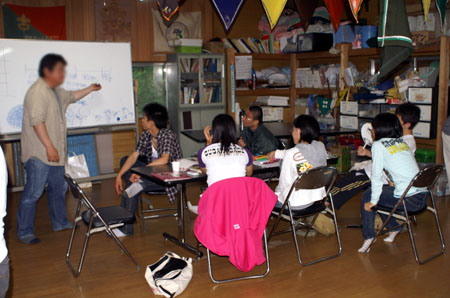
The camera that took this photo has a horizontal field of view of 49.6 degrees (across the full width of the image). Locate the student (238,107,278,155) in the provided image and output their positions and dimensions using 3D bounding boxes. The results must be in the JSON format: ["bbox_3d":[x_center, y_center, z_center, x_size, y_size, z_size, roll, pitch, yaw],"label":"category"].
[{"bbox_3d":[0.360,0.134,5.250,0.700,1.170,0.500,-6,10,-30],"label":"student"}]

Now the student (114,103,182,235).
[{"bbox_3d":[-0.760,0.163,4.820,0.540,1.270,0.720,6,11,39],"label":"student"}]

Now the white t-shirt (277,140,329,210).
[{"bbox_3d":[0.660,0.194,4.170,0.450,0.560,0.320,-7,11,-37],"label":"white t-shirt"}]

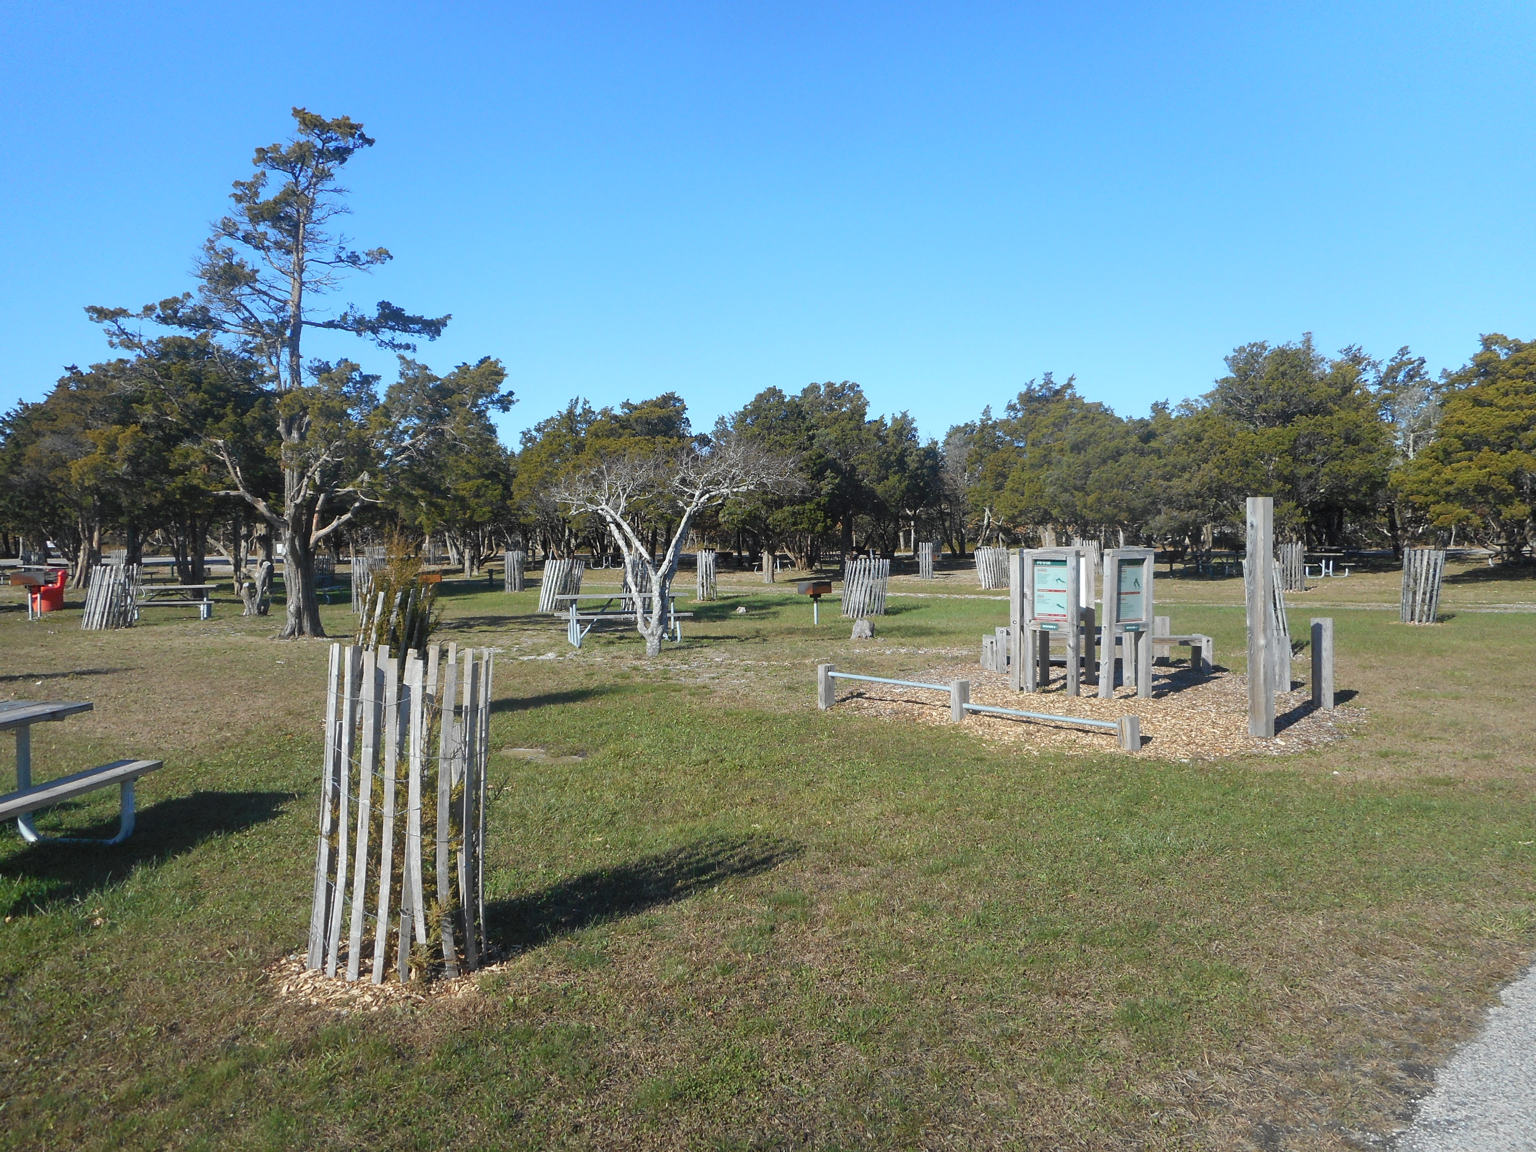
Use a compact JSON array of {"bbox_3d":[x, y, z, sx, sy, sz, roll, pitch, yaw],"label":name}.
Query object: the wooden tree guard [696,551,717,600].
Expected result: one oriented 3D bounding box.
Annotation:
[{"bbox_3d":[-1.517,-0.015,27.500,0.500,1.250,0.500,-1,2,0],"label":"wooden tree guard"}]

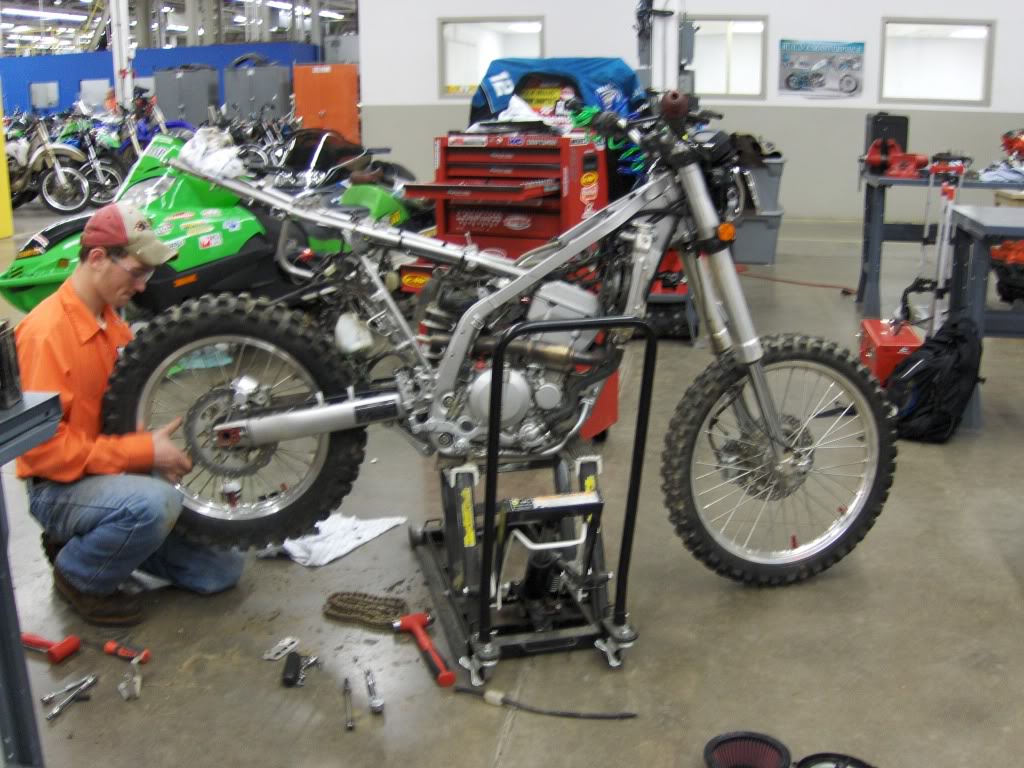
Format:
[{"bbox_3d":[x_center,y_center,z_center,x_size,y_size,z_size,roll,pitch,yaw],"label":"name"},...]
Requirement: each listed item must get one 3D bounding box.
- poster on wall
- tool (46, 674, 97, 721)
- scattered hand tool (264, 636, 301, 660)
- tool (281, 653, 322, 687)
[{"bbox_3d":[3.268,-3.315,10.914,0.930,0.620,0.015,0,15,0],"label":"poster on wall"},{"bbox_3d":[-0.985,0.690,2.298,0.074,0.018,0.166,5,16,19],"label":"tool"},{"bbox_3d":[-0.552,0.640,2.496,0.040,0.012,0.101,7,17,25],"label":"scattered hand tool"},{"bbox_3d":[-0.497,0.668,2.420,0.095,0.036,0.125,-3,15,-10],"label":"tool"}]

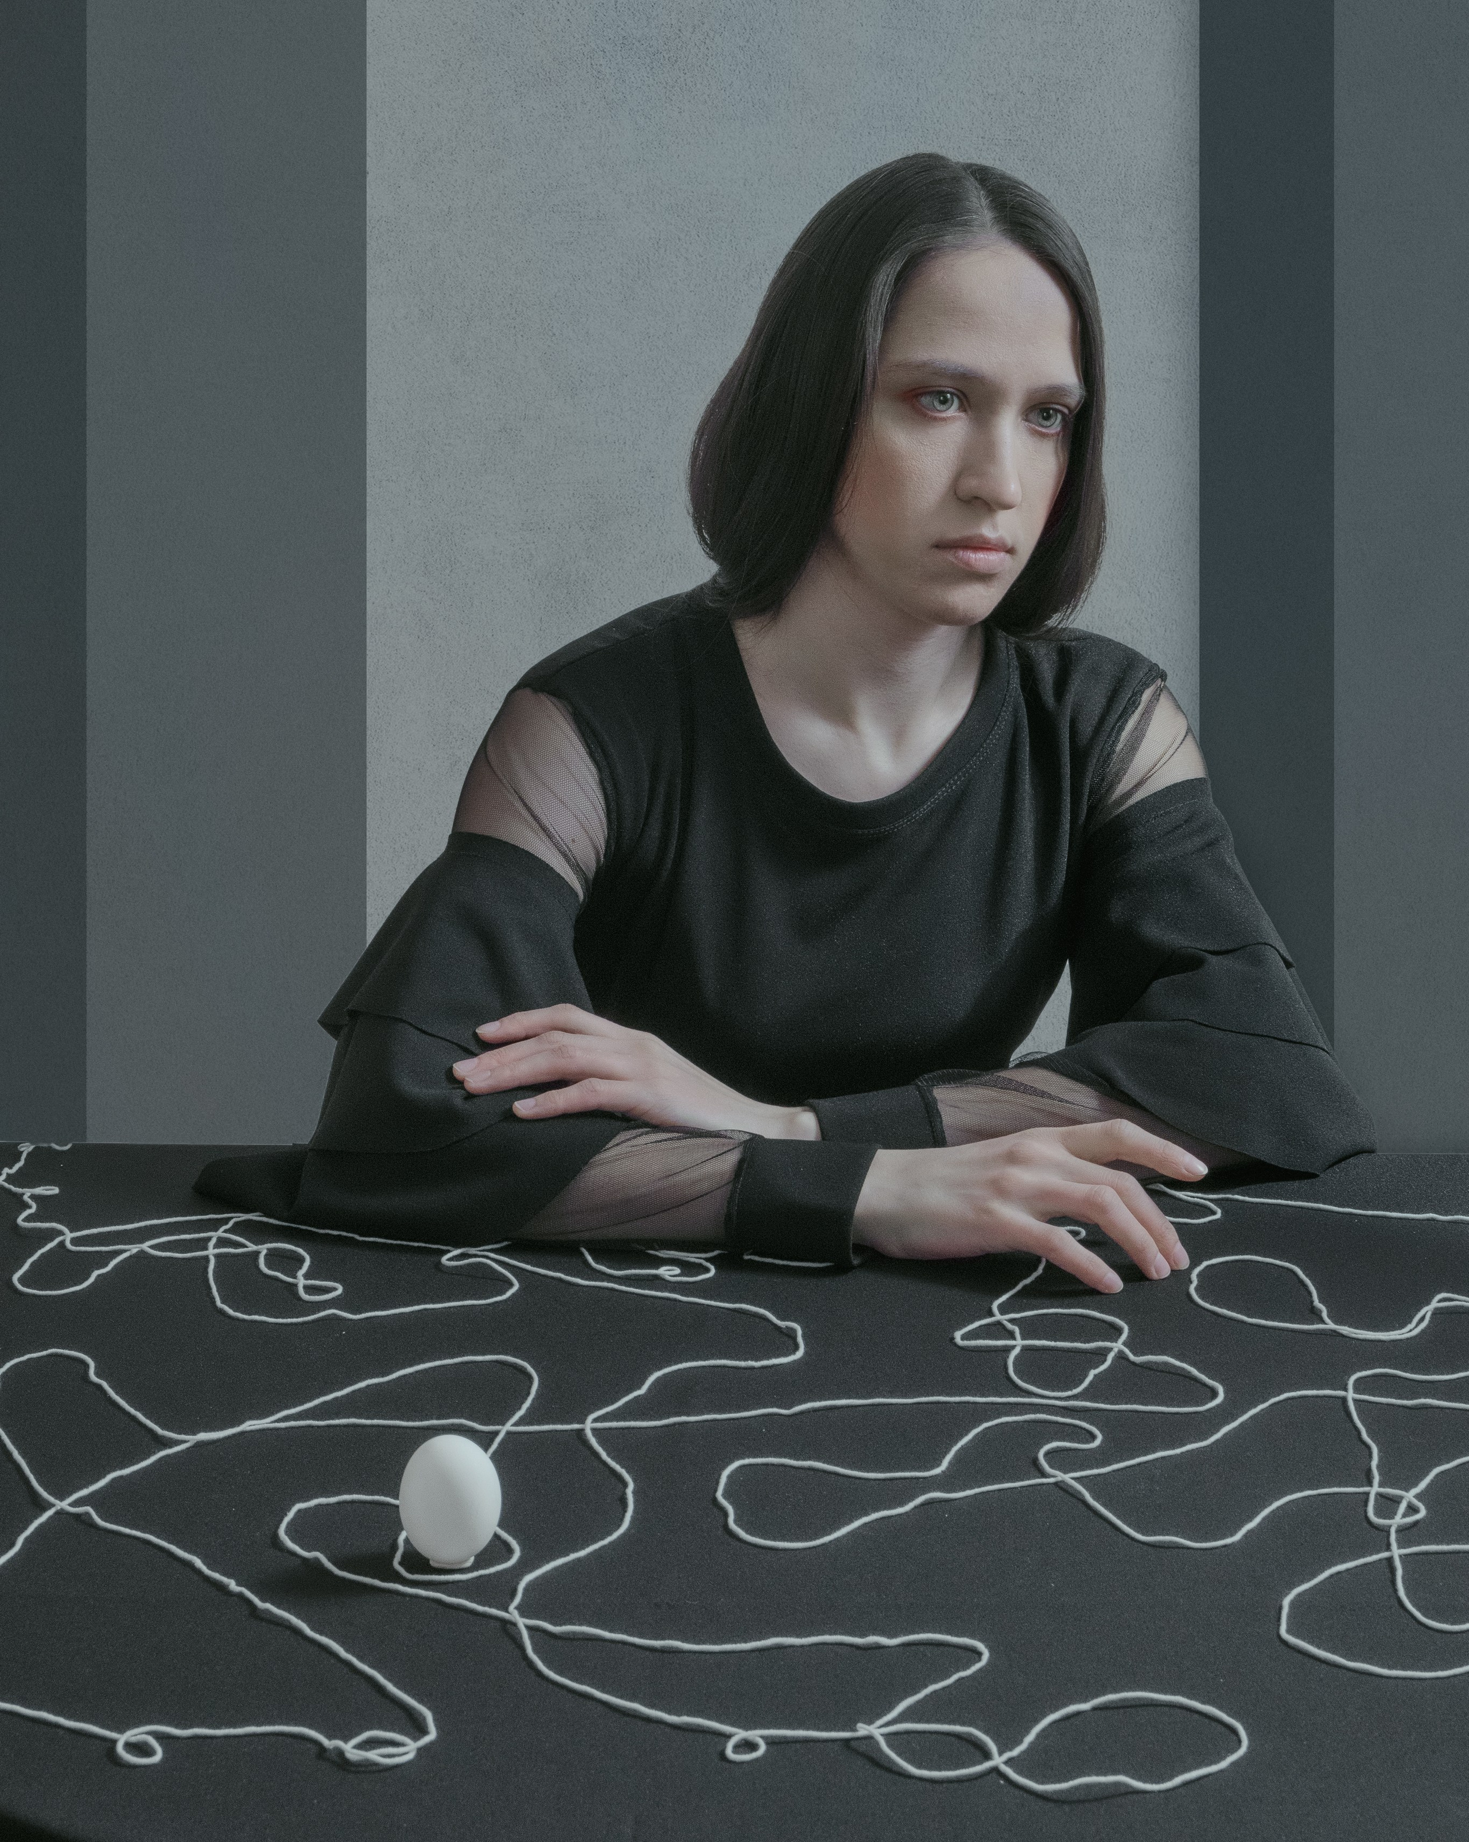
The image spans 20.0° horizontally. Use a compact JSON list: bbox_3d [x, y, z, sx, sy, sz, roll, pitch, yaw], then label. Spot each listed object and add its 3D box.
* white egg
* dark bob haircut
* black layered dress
[{"bbox_3d":[-0.124,0.254,1.820,0.044,0.059,0.044,0,16,0],"label":"white egg"},{"bbox_3d":[0.087,-0.281,2.220,0.210,0.250,0.220,-3,15,-29],"label":"dark bob haircut"},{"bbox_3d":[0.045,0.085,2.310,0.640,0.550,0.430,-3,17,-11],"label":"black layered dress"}]

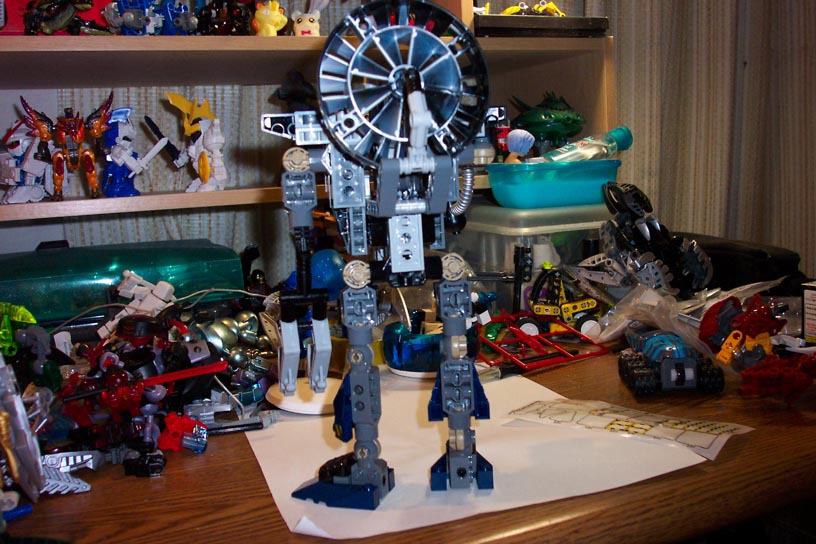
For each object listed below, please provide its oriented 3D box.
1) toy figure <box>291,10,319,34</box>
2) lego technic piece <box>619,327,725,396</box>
[{"bbox_3d":[-0.116,-0.279,0.900,0.030,0.037,0.027,-4,7,-10],"label":"toy figure"},{"bbox_3d":[0.190,0.062,0.578,0.062,0.037,0.070,-2,7,6],"label":"lego technic piece"}]

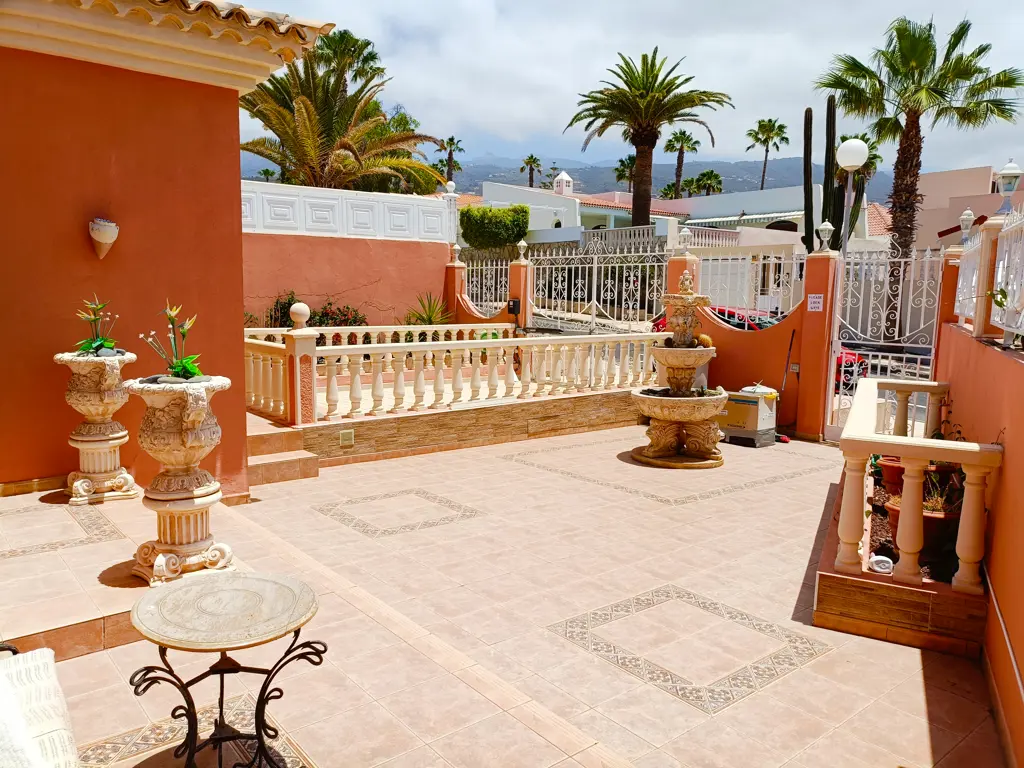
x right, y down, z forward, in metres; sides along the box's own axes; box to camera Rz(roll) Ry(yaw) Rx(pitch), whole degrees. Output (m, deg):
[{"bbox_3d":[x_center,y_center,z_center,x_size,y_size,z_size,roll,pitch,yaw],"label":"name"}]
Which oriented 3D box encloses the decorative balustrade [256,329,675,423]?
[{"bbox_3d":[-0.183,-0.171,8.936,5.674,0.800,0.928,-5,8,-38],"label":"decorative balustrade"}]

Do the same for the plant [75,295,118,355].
[{"bbox_3d":[-2.594,-0.375,4.617,0.250,0.370,0.210,-5,8,-38],"label":"plant"}]

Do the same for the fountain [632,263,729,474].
[{"bbox_3d":[1.821,-0.199,7.867,1.050,2.030,1.050,1,6,0],"label":"fountain"}]

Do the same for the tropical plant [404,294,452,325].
[{"bbox_3d":[-1.383,-1.082,12.400,0.850,0.950,0.850,1,6,0],"label":"tropical plant"}]

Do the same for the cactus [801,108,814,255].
[{"bbox_3d":[5.169,-2.607,13.107,0.230,4.400,0.220,0,6,0],"label":"cactus"}]

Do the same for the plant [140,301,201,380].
[{"bbox_3d":[-1.552,-0.205,3.366,0.250,0.345,0.210,-5,8,-38],"label":"plant"}]

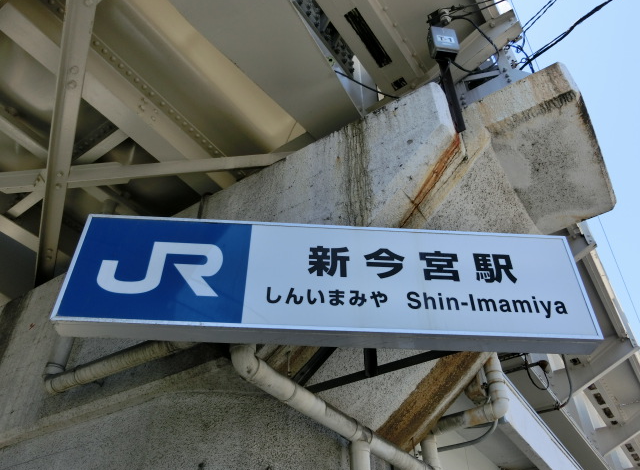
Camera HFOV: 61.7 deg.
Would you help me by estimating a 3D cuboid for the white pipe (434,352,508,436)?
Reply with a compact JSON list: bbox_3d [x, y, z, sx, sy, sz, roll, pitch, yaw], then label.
[{"bbox_3d":[1.478,1.590,5.410,0.837,0.694,0.165,-30,-48,31],"label":"white pipe"}]

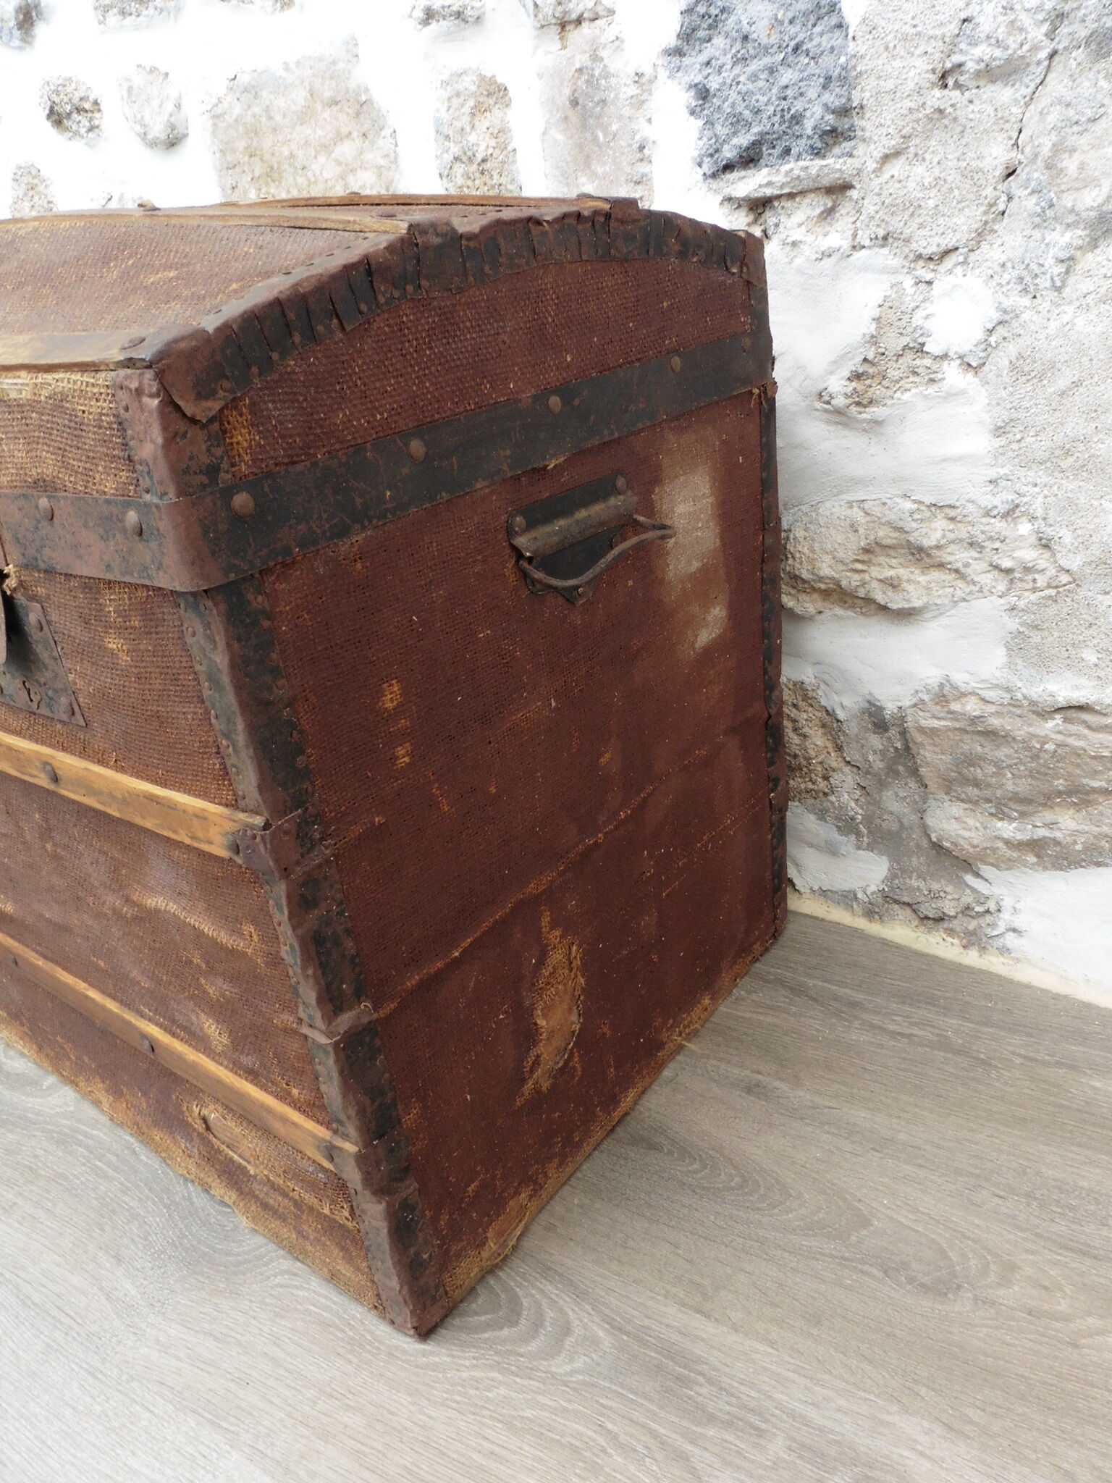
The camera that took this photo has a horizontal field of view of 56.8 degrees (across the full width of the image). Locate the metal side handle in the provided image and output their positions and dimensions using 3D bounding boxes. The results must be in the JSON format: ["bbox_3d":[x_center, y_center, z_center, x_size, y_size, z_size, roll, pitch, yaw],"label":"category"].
[{"bbox_3d":[0.026,-0.114,0.604,0.036,0.068,0.120,11,31,36],"label":"metal side handle"}]

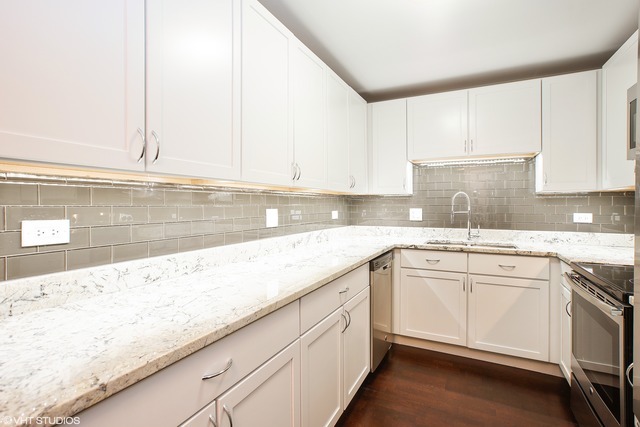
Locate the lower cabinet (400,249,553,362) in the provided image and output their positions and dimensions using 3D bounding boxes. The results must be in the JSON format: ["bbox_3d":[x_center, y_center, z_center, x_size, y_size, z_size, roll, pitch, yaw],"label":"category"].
[{"bbox_3d":[1.327,0.688,2.704,1.079,0.781,0.627,1,2,27],"label":"lower cabinet"}]

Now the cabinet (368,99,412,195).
[{"bbox_3d":[0.738,-0.646,3.142,0.389,0.910,0.317,1,2,27],"label":"cabinet"}]

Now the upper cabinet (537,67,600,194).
[{"bbox_3d":[2.014,-0.632,2.498,0.342,0.910,0.317,1,2,27],"label":"upper cabinet"}]

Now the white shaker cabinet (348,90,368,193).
[{"bbox_3d":[0.221,-0.639,2.909,0.324,0.910,0.525,1,2,27],"label":"white shaker cabinet"}]

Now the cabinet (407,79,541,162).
[{"bbox_3d":[1.387,-0.800,2.811,1.065,0.588,0.317,1,2,27],"label":"cabinet"}]

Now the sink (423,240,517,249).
[{"bbox_3d":[1.320,0.369,2.662,0.735,0.200,0.395,1,2,27],"label":"sink"}]

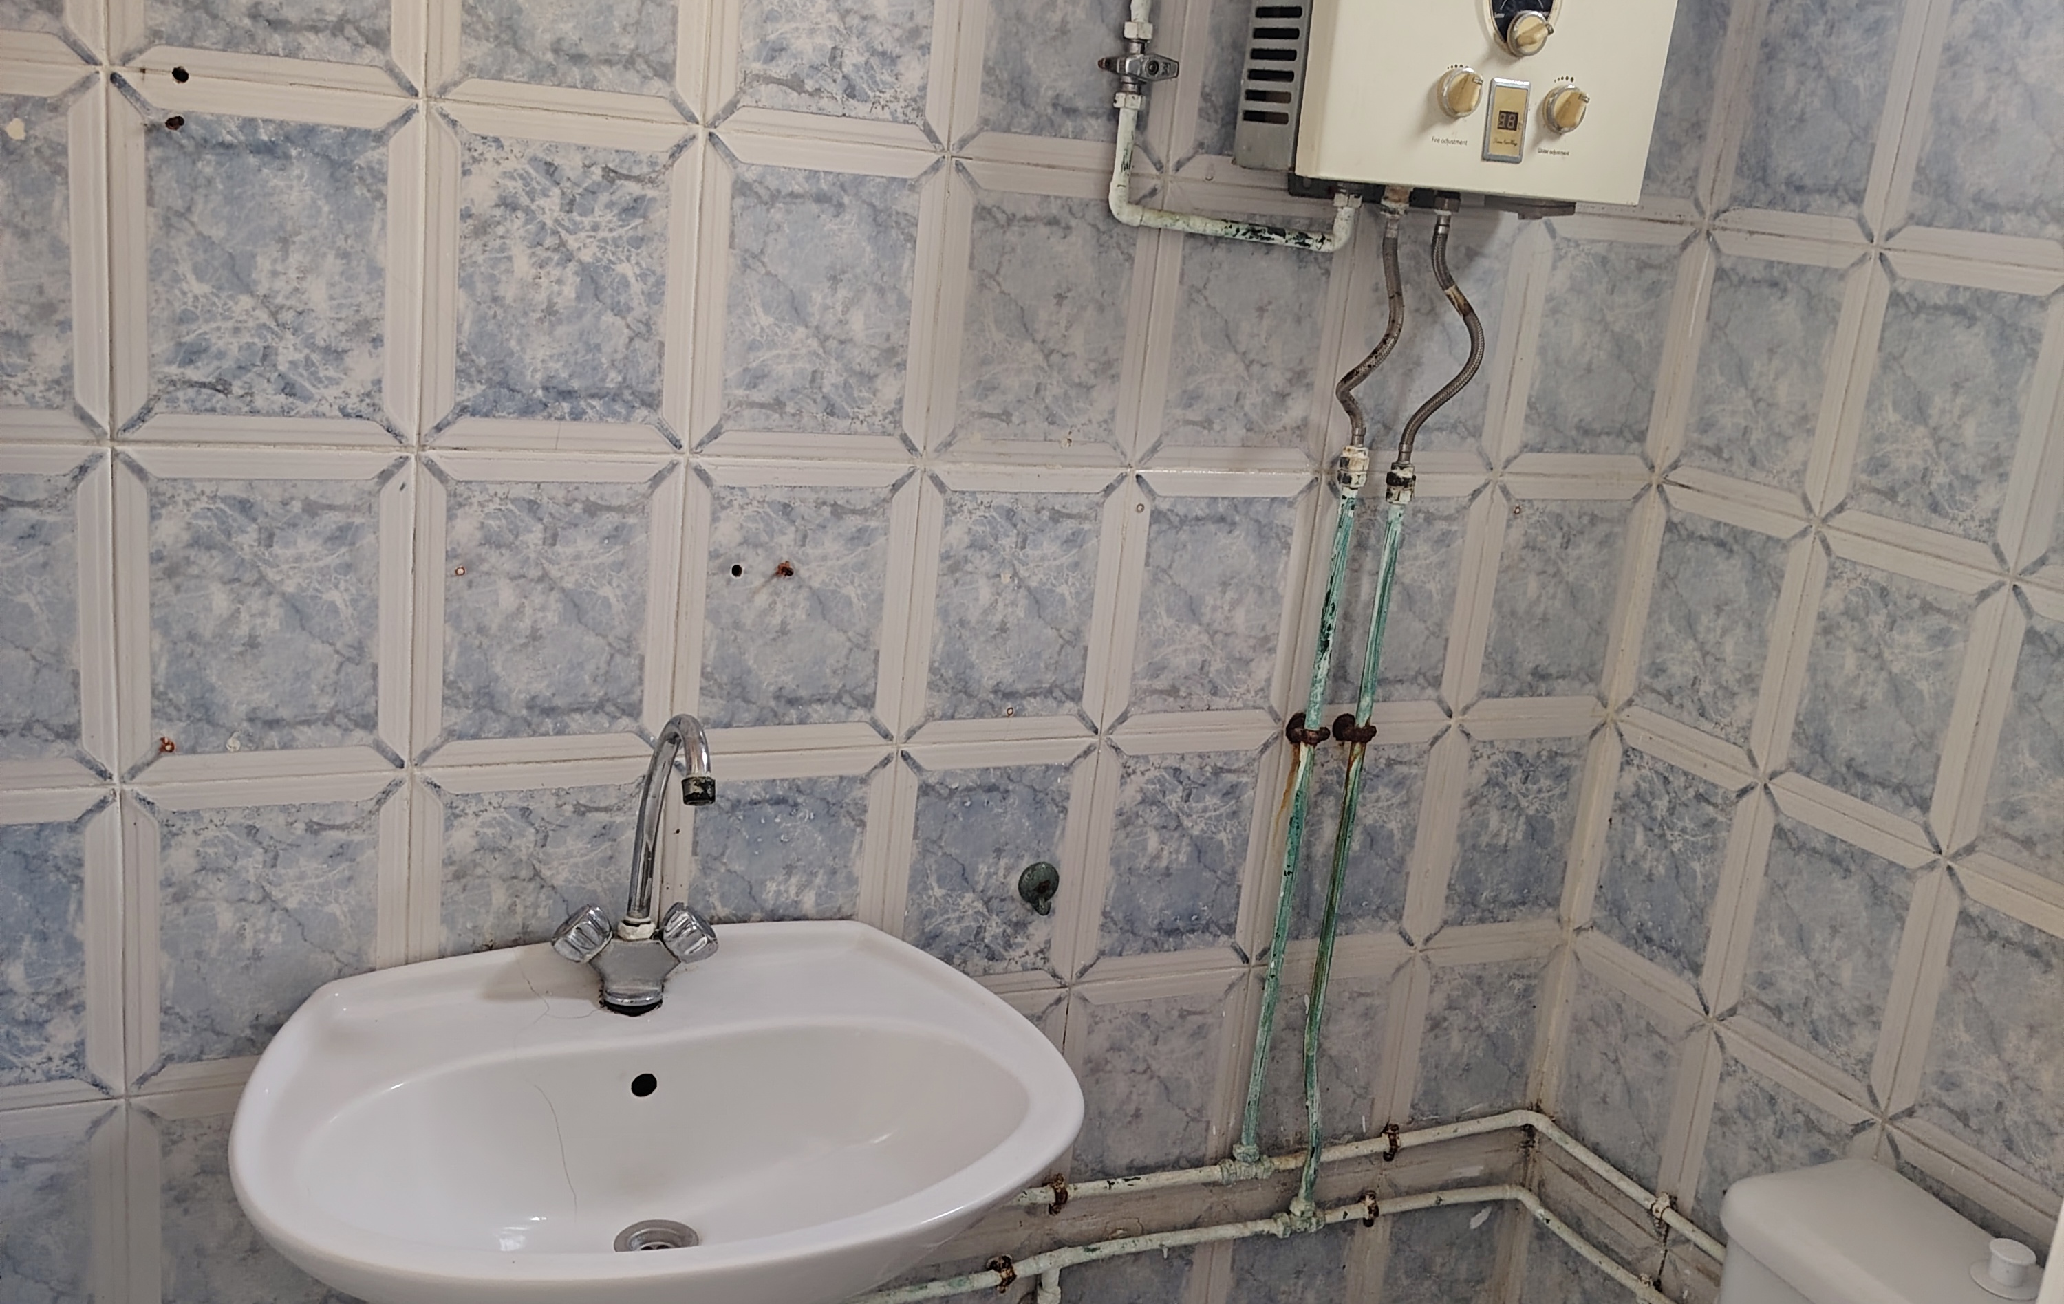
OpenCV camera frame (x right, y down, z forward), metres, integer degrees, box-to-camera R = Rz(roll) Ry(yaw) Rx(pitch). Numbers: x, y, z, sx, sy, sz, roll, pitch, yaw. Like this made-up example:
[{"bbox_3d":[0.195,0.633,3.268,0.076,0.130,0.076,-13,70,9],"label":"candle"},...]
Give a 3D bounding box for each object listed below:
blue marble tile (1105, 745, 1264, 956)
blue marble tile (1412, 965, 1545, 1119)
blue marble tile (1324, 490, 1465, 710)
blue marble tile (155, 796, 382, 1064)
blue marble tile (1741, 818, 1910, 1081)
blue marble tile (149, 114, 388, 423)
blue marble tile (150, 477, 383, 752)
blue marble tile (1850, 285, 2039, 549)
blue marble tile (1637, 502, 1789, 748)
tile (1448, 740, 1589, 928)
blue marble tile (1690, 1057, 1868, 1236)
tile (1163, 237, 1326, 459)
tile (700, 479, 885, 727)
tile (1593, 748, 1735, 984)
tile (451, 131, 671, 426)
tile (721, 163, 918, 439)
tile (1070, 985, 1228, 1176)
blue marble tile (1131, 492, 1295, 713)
[{"bbox_3d":[0.140,0.197,1.821,0.156,0.205,0.012,-1,16,-26],"label":"blue marble tile"},{"bbox_3d":[0.478,0.430,2.063,0.156,0.205,0.012,-1,16,-26],"label":"blue marble tile"},{"bbox_3d":[0.348,-0.047,1.830,0.150,0.205,0.015,-1,16,-26],"label":"blue marble tile"},{"bbox_3d":[-0.578,0.213,1.447,0.157,0.204,0.012,-1,16,-26],"label":"blue marble tile"},{"bbox_3d":[0.732,0.273,1.766,0.015,0.205,0.150,-2,16,-27],"label":"blue marble tile"},{"bbox_3d":[-0.528,-0.264,1.321,0.157,0.204,0.012,-1,16,-26],"label":"blue marble tile"},{"bbox_3d":[-0.557,-0.027,1.392,0.150,0.205,0.015,-1,16,-26],"label":"blue marble tile"},{"bbox_3d":[0.789,-0.209,1.648,0.012,0.207,0.157,-1,17,-26],"label":"blue marble tile"},{"bbox_3d":[0.663,-0.026,1.871,0.012,0.204,0.157,-1,16,-26],"label":"blue marble tile"},{"bbox_3d":[0.499,0.186,1.974,0.144,0.200,0.010,-1,16,-26],"label":"tile"},{"bbox_3d":[0.711,0.513,1.831,0.012,0.205,0.160,-1,16,-25],"label":"blue marble tile"},{"bbox_3d":[0.190,-0.284,1.697,0.156,0.205,0.012,-1,16,-26],"label":"tile"},{"bbox_3d":[-0.194,-0.038,1.559,0.149,0.202,0.010,-1,16,-26],"label":"tile"},{"bbox_3d":[0.648,0.216,1.954,0.012,0.205,0.160,-1,16,-25],"label":"tile"},{"bbox_3d":[-0.354,-0.272,1.429,0.158,0.207,0.012,-1,17,-26],"label":"tile"},{"bbox_3d":[-0.172,-0.276,1.518,0.158,0.207,0.012,-1,17,-26],"label":"tile"},{"bbox_3d":[0.114,0.422,1.856,0.148,0.195,0.010,-1,16,-26],"label":"tile"},{"bbox_3d":[0.166,-0.043,1.738,0.157,0.204,0.012,-1,16,-26],"label":"blue marble tile"}]

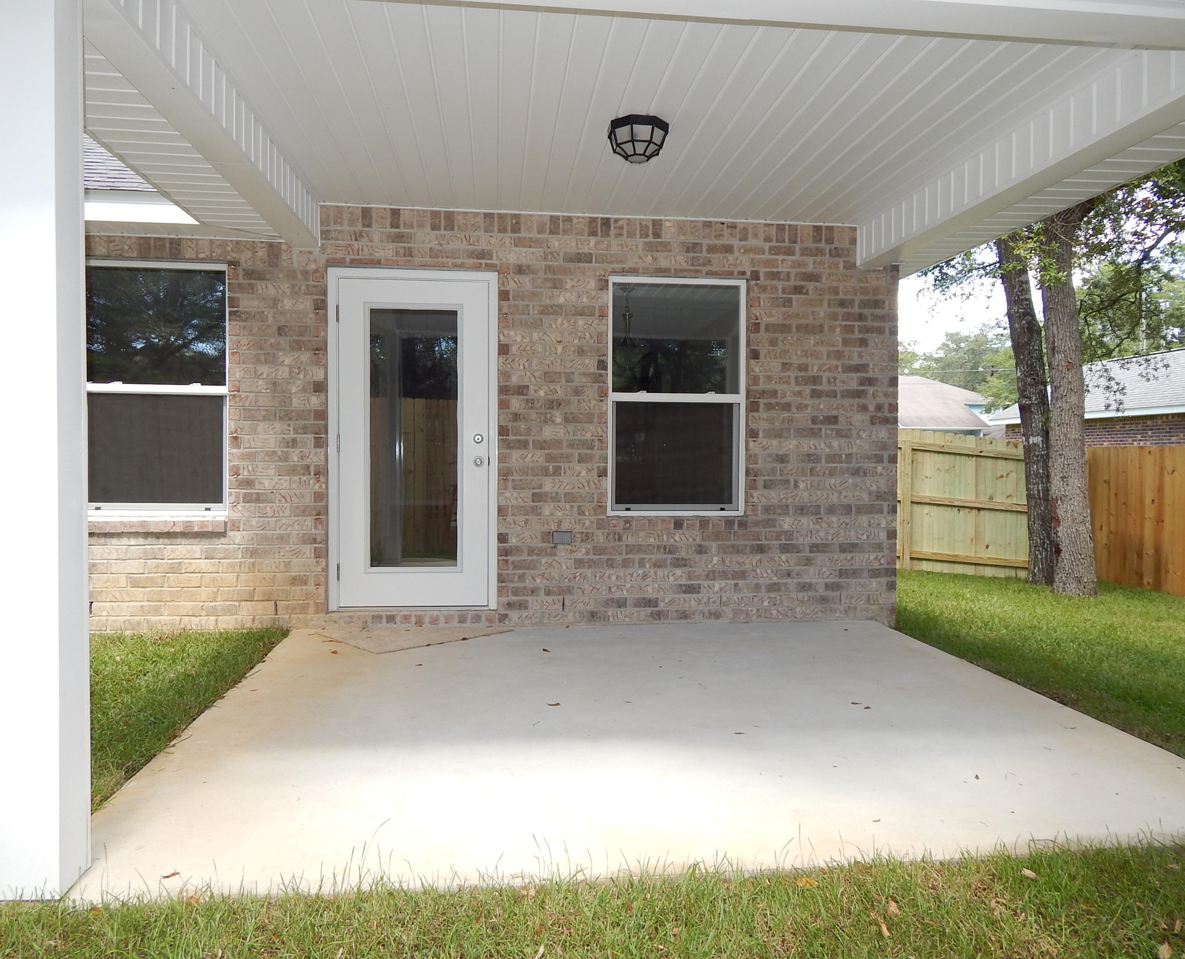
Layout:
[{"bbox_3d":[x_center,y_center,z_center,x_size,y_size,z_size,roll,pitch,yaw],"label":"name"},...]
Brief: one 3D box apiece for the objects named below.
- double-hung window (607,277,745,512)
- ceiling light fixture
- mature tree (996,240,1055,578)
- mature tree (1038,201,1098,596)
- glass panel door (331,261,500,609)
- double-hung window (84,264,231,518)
[{"bbox_3d":[0.543,-0.523,5.472,0.900,1.515,0.100,0,1,-7],"label":"double-hung window"},{"bbox_3d":[0.212,-1.537,3.882,0.270,0.145,0.270,0,1,-7],"label":"ceiling light fixture"},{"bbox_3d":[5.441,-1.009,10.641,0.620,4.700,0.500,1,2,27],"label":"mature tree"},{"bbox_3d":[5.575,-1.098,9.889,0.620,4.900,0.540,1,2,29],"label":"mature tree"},{"bbox_3d":[-1.105,-0.240,5.274,1.020,2.090,0.110,0,1,-7],"label":"glass panel door"},{"bbox_3d":[-2.642,-0.546,5.103,0.900,1.505,0.100,0,1,-7],"label":"double-hung window"}]

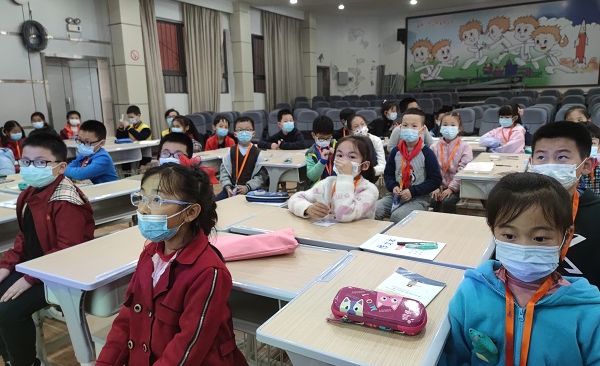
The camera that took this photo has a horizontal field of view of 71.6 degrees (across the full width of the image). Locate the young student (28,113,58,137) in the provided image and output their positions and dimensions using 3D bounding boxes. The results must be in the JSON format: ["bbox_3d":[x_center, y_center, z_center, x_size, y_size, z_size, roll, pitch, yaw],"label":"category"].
[{"bbox_3d":[-3.025,-0.308,5.000,0.410,1.060,0.500,-4,12,-15],"label":"young student"}]

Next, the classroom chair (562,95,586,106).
[{"bbox_3d":[5.575,-1.271,8.486,0.550,1.000,0.650,4,13,27],"label":"classroom chair"}]

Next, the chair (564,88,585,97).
[{"bbox_3d":[6.818,-1.808,10.380,0.540,1.030,0.620,5,13,29],"label":"chair"}]

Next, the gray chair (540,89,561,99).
[{"bbox_3d":[6.319,-1.844,10.575,0.540,1.030,0.620,5,13,29],"label":"gray chair"}]

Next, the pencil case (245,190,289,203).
[{"bbox_3d":[-0.170,0.077,2.212,0.222,0.046,0.100,1,12,11],"label":"pencil case"}]

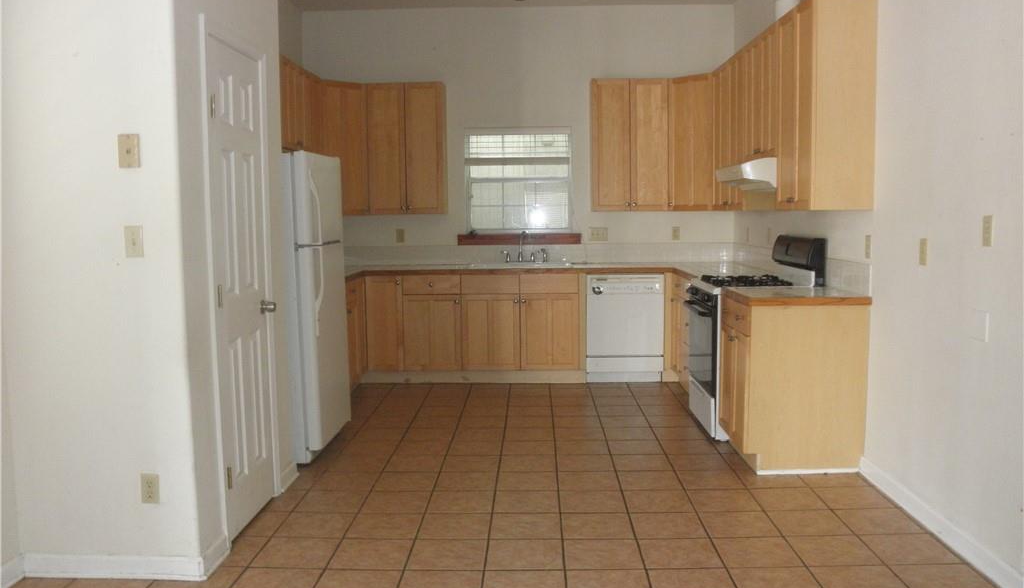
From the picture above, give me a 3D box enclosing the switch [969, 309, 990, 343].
[{"bbox_3d":[1.719,0.117,3.042,0.009,0.115,0.120,-1,5,2],"label":"switch"}]

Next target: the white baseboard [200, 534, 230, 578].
[{"bbox_3d":[-1.144,1.000,3.199,0.020,0.095,0.300,-1,5,2],"label":"white baseboard"}]

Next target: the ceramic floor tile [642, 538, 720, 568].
[{"bbox_3d":[0.669,1.041,3.310,0.305,0.010,0.305,-1,6,2],"label":"ceramic floor tile"}]

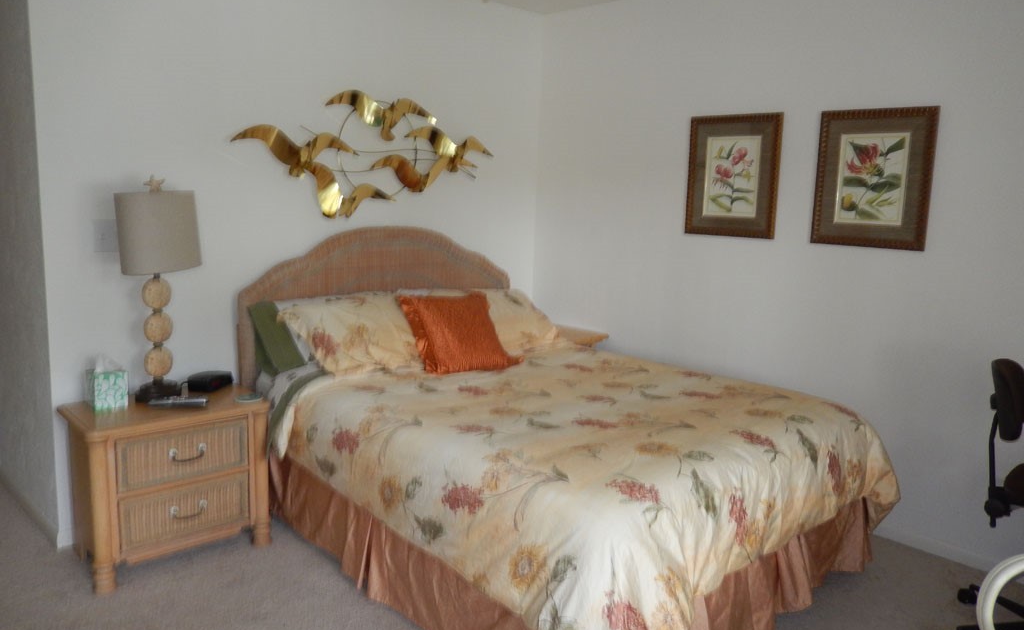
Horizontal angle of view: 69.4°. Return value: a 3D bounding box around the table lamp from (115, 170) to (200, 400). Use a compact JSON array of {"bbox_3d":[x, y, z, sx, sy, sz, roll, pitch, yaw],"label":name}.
[{"bbox_3d":[-1.361,-0.102,2.831,0.295,0.850,0.295,-6,13,-42],"label":"table lamp"}]

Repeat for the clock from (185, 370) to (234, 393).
[{"bbox_3d":[-1.233,0.268,3.066,0.100,0.054,0.170,5,10,15],"label":"clock"}]

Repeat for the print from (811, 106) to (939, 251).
[{"bbox_3d":[1.534,-0.578,3.145,0.467,0.574,0.030,11,13,43],"label":"print"}]

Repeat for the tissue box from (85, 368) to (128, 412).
[{"bbox_3d":[-1.501,0.272,2.745,0.110,0.130,0.110,-6,13,-42],"label":"tissue box"}]

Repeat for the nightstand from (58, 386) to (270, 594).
[{"bbox_3d":[-1.317,0.626,2.840,0.650,0.582,0.405,-6,13,-42],"label":"nightstand"}]

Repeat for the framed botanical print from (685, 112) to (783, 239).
[{"bbox_3d":[1.073,-0.670,3.582,0.473,0.575,0.030,11,13,43],"label":"framed botanical print"}]

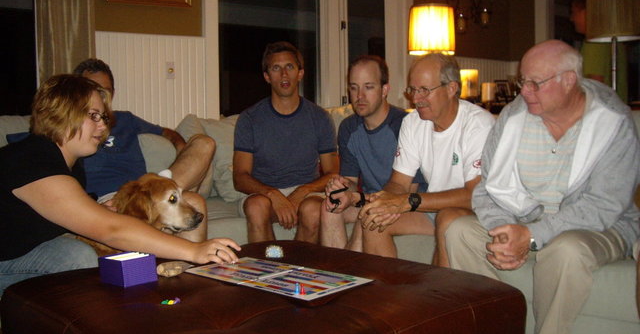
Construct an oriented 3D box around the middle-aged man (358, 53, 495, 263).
[{"bbox_3d":[0.420,0.143,2.540,0.540,1.140,0.760,2,4,38],"label":"middle-aged man"}]

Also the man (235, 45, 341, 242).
[{"bbox_3d":[-0.155,0.060,3.020,0.500,1.230,0.720,-1,3,-3],"label":"man"}]

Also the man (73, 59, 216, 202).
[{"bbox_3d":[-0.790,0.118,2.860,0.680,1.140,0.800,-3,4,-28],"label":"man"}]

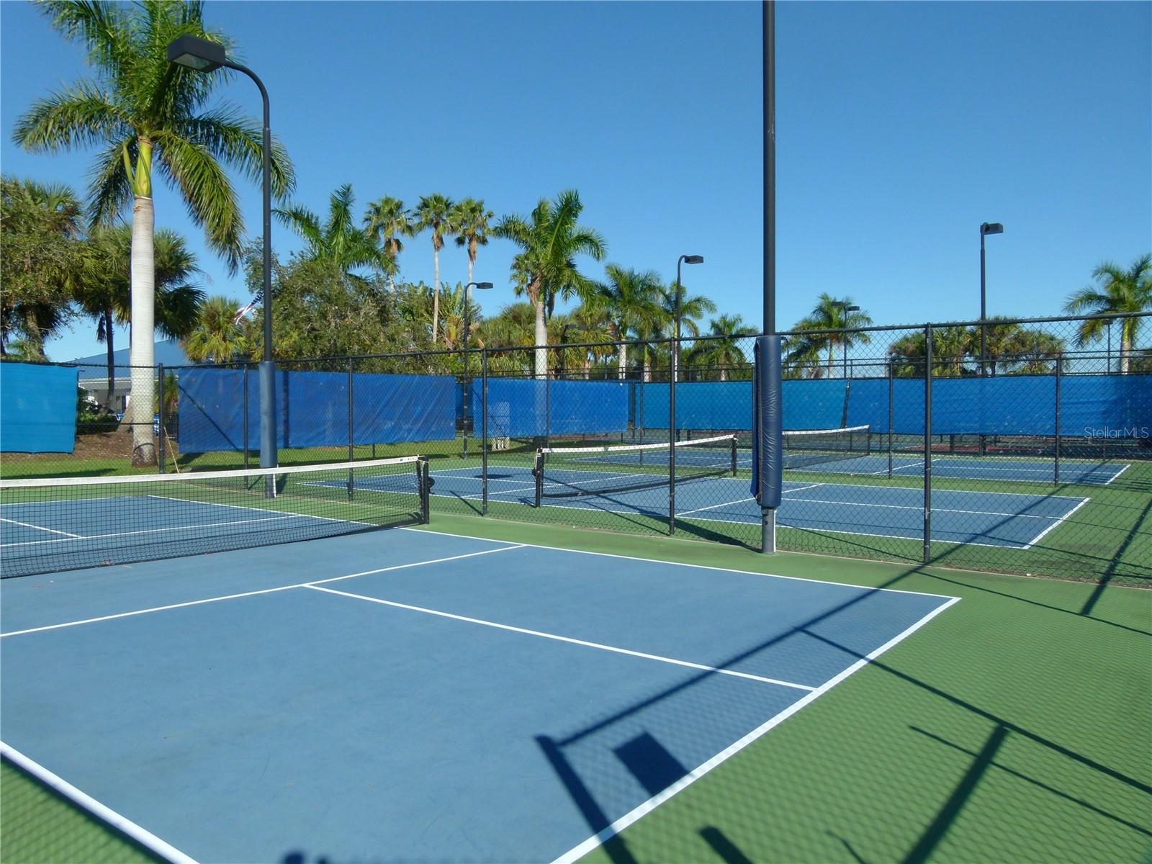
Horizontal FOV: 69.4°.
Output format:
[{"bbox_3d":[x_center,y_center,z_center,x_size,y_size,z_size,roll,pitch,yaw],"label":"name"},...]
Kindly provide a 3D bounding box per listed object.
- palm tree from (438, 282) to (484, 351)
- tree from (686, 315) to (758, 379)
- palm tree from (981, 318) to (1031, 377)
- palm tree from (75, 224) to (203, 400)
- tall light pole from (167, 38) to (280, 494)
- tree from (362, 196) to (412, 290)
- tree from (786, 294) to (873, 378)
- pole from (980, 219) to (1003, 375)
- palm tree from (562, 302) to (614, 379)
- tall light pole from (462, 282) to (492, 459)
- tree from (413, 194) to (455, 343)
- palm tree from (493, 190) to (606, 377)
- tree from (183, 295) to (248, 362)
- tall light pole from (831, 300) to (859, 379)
[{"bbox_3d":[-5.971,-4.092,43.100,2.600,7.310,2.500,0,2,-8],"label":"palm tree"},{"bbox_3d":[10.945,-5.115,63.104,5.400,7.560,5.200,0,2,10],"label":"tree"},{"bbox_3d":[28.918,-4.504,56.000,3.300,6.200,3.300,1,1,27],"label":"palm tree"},{"bbox_3d":[-14.885,-3.691,28.500,4.000,6.400,4.000,0,1,-28],"label":"palm tree"},{"bbox_3d":[-5.786,-2.496,13.885,0.600,7.300,1.750,1,2,36],"label":"tall light pole"},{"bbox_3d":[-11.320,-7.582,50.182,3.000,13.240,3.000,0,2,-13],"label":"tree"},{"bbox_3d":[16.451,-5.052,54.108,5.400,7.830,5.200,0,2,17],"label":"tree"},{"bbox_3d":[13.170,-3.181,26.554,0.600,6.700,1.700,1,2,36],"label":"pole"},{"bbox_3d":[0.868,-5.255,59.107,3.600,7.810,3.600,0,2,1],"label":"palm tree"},{"bbox_3d":[-4.357,-3.012,36.598,0.500,7.130,1.750,1,2,36],"label":"tall light pole"},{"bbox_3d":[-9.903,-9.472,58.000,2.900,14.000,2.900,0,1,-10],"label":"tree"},{"bbox_3d":[-1.224,-5.601,38.500,5.100,11.000,5.100,0,1,-2],"label":"palm tree"},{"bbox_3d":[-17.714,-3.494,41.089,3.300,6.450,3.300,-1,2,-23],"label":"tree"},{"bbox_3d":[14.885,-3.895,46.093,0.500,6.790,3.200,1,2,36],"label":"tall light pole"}]

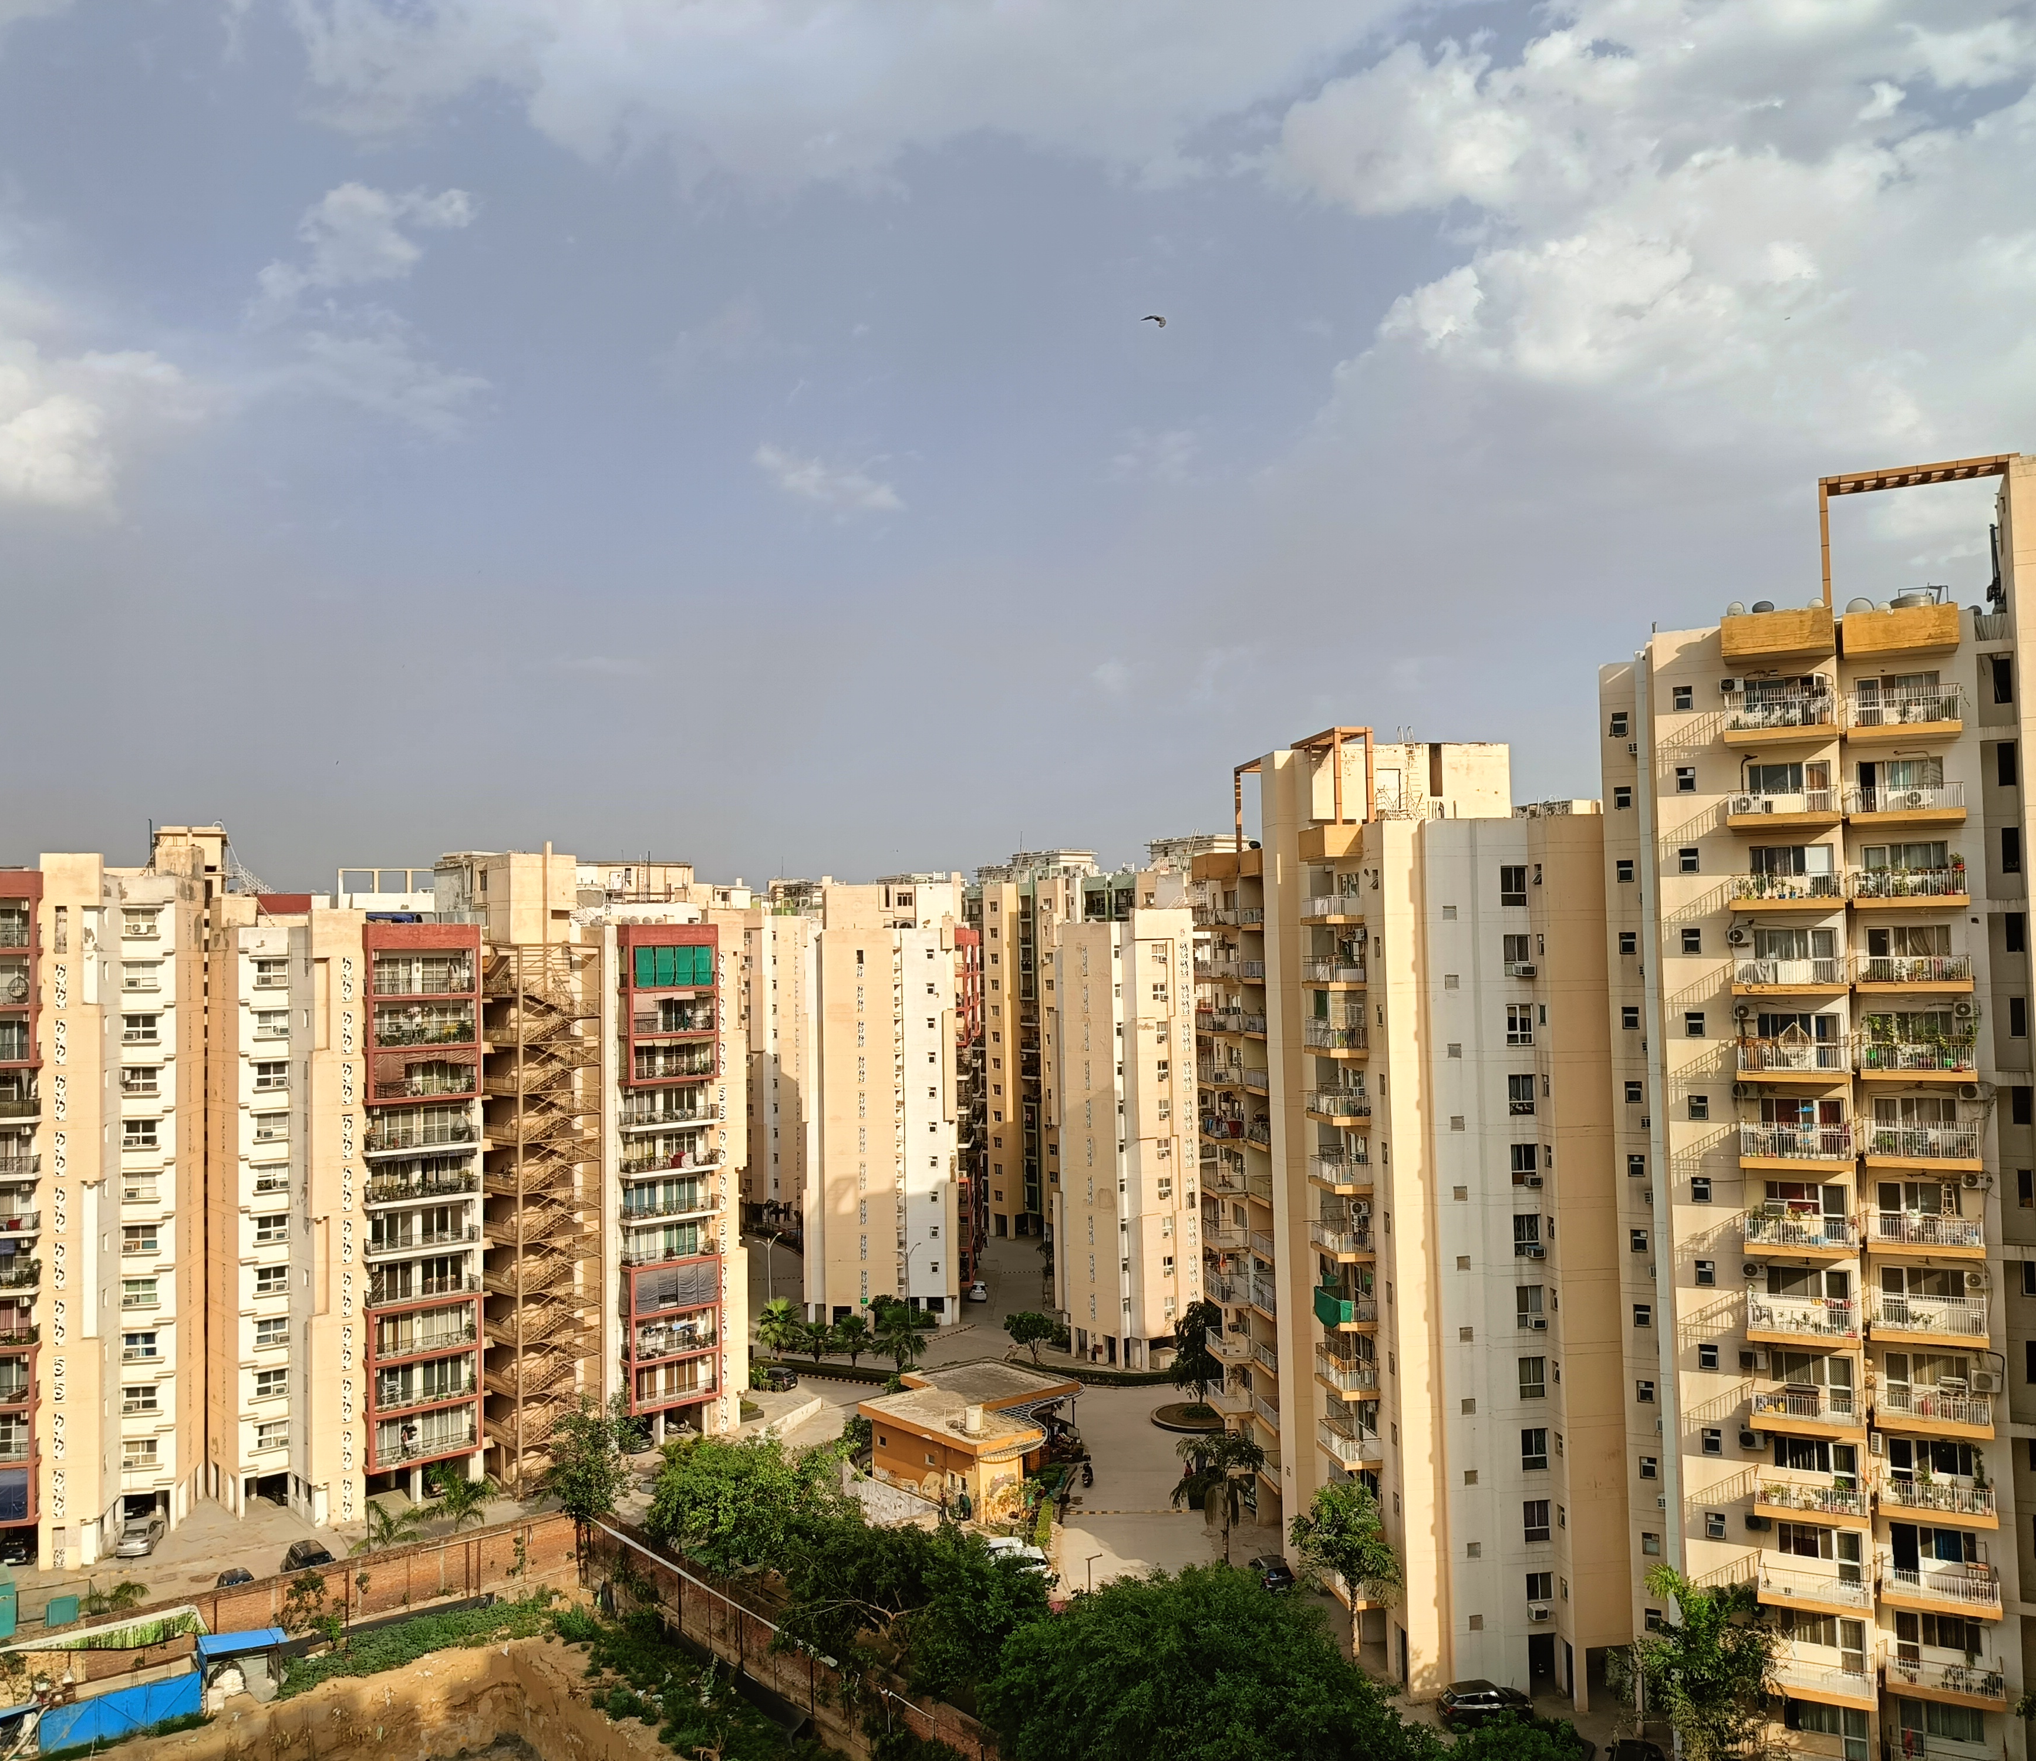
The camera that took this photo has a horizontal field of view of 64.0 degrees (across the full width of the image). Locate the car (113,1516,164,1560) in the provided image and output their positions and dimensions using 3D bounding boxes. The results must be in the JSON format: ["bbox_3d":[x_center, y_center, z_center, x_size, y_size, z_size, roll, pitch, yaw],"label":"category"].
[{"bbox_3d":[-48.410,35.850,89.730,1.700,1.480,4.300,0,-3,-16],"label":"car"}]

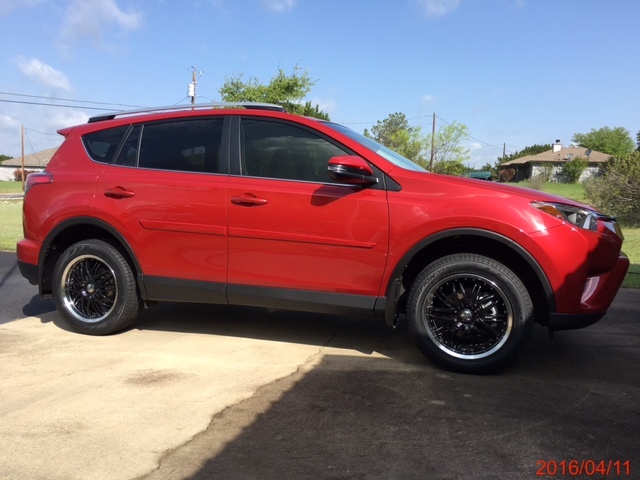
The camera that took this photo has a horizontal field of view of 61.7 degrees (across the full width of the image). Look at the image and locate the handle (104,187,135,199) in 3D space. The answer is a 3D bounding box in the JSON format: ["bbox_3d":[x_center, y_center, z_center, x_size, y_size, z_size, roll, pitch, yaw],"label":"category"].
[{"bbox_3d":[-1.400,-0.328,3.746,0.250,0.070,0.060,2,6,17],"label":"handle"}]

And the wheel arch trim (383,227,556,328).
[{"bbox_3d":[0.861,0.230,3.129,0.990,0.600,0.100,2,6,17],"label":"wheel arch trim"}]

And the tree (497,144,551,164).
[{"bbox_3d":[28.464,-10.630,75.000,8.110,5.460,6.500,1,6,0],"label":"tree"}]

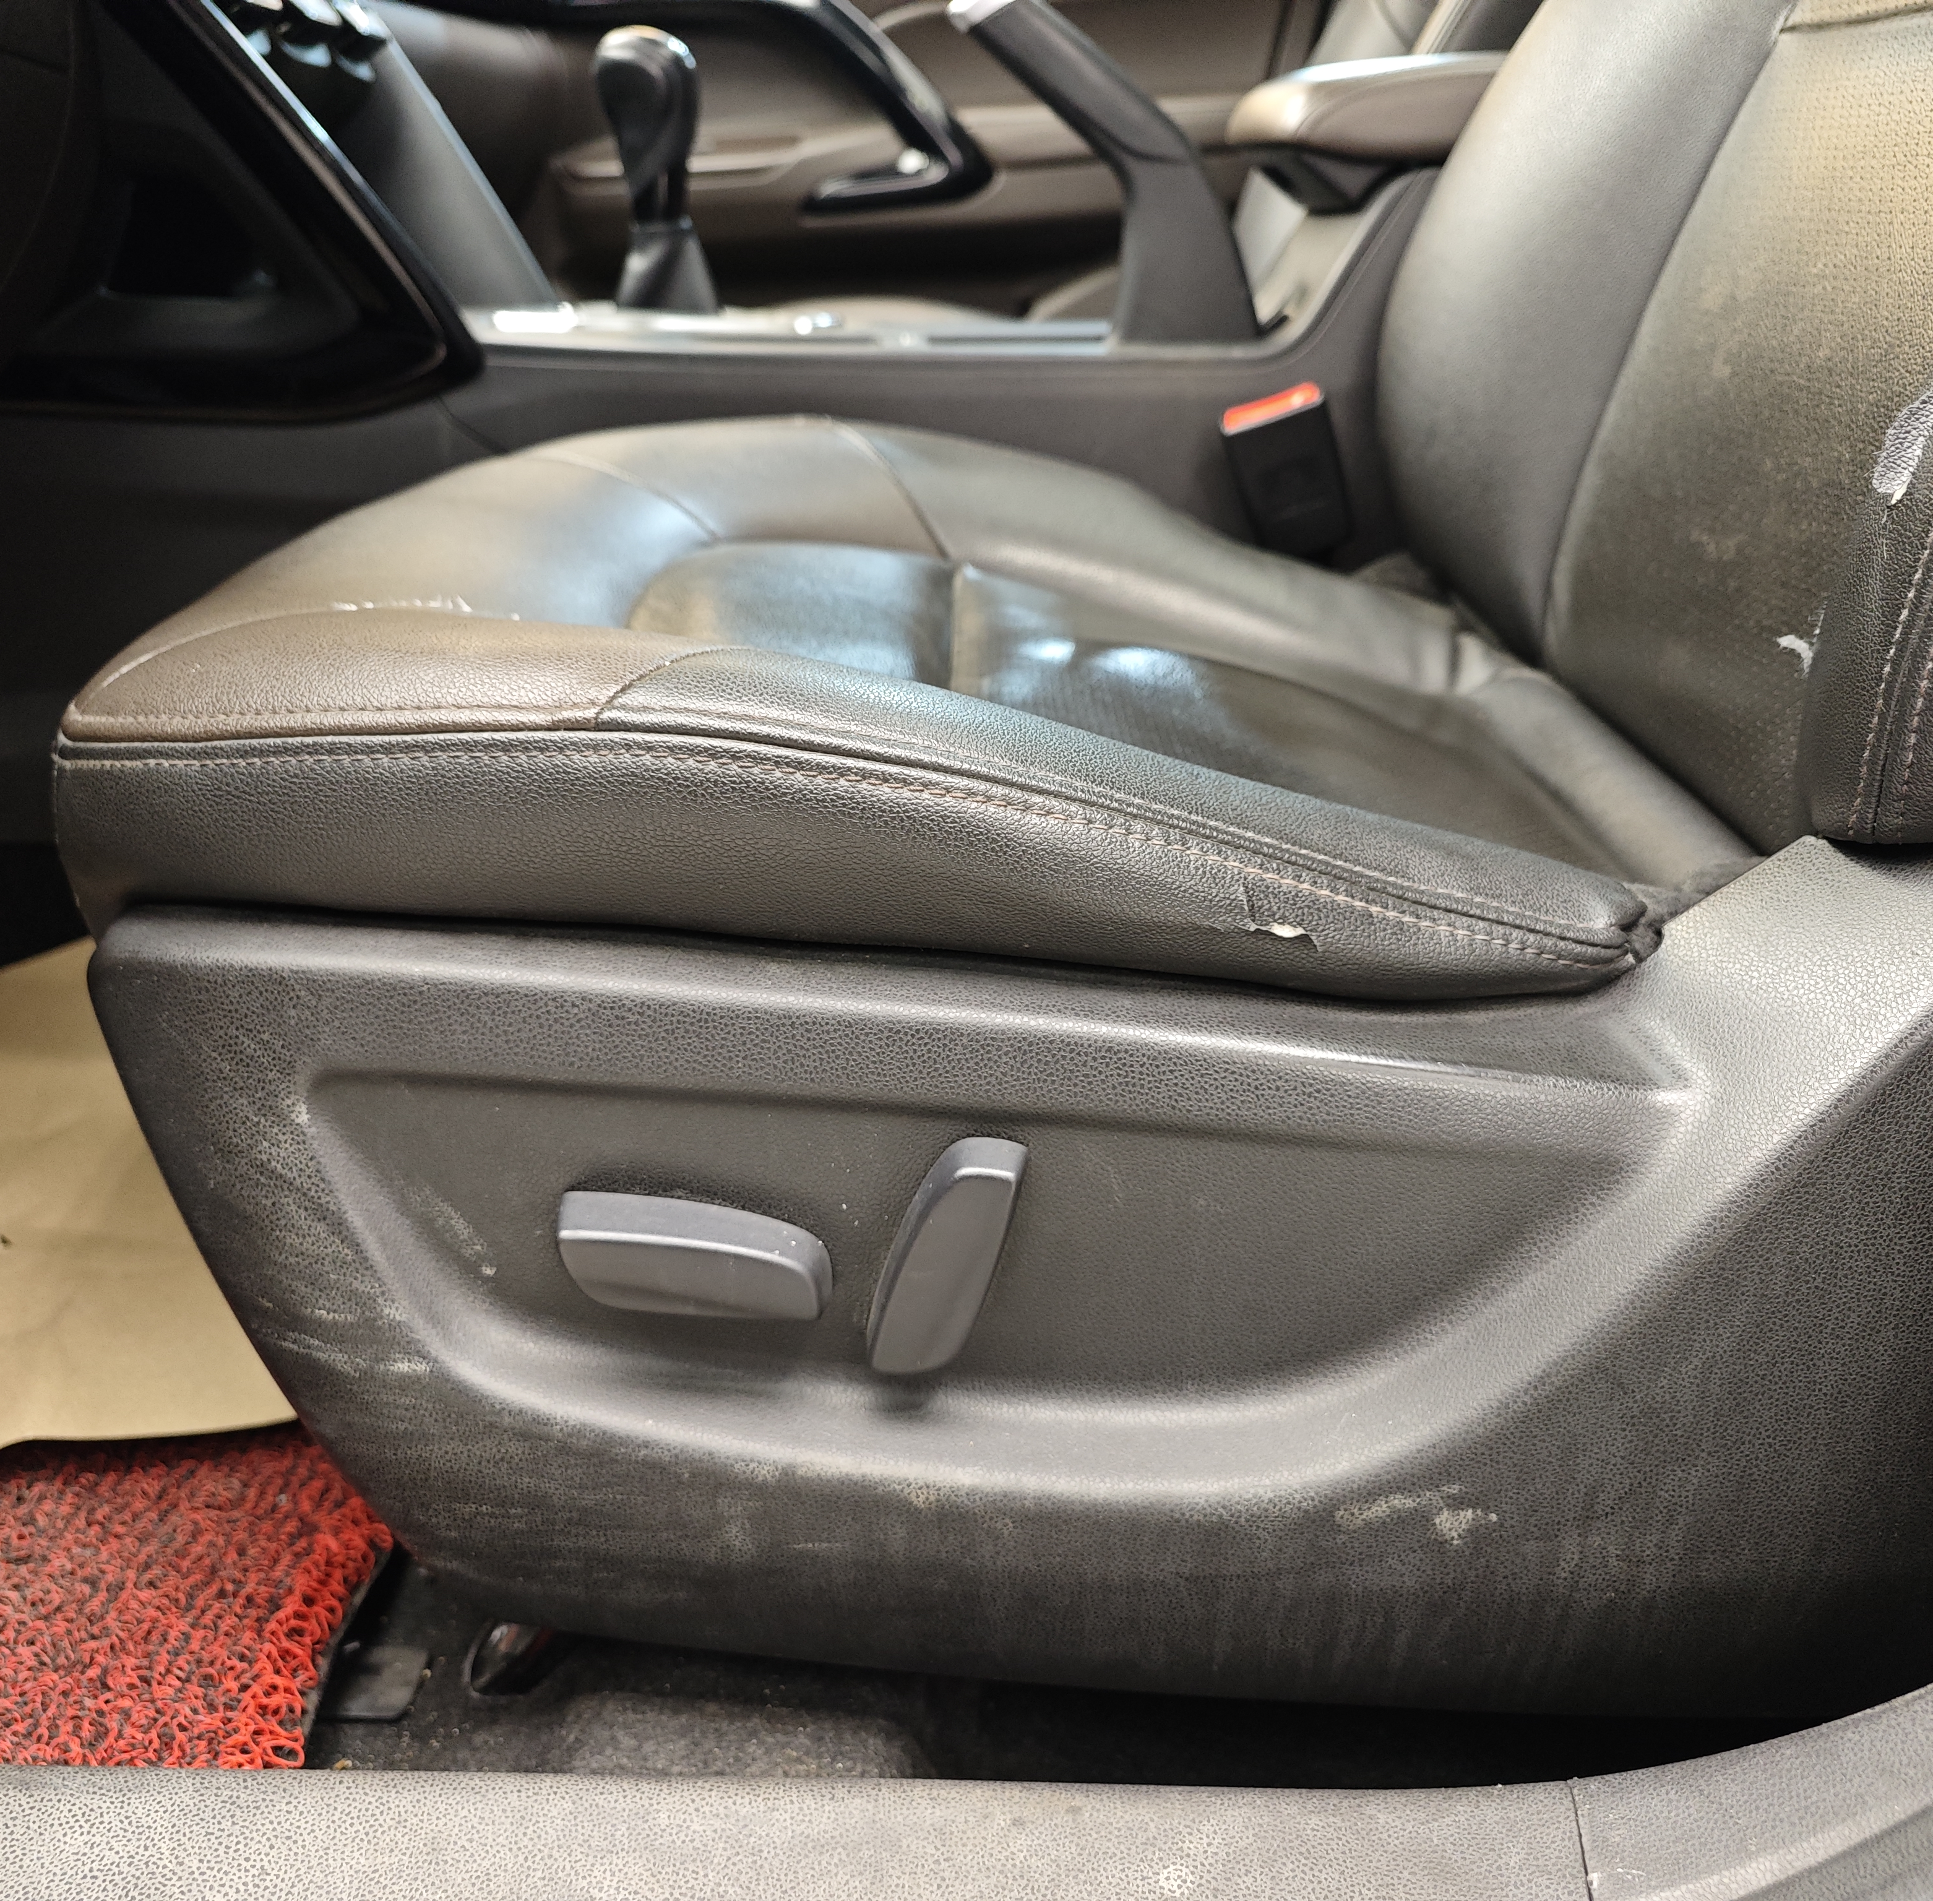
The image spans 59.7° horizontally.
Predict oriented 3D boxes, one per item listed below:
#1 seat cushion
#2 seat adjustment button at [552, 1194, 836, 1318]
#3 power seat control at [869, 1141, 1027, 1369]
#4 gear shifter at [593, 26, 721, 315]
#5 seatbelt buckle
[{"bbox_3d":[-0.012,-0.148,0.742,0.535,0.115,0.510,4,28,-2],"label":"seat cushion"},{"bbox_3d":[-0.092,0.106,0.572,0.088,0.028,0.023,5,16,-1],"label":"seat adjustment button"},{"bbox_3d":[-0.006,0.105,0.572,0.032,0.084,0.023,23,15,-6],"label":"power seat control"},{"bbox_3d":[-0.180,-0.457,0.992,0.065,0.153,0.055,0,28,0],"label":"gear shifter"},{"bbox_3d":[0.179,-0.269,0.950,0.056,0.078,0.024,-16,35,9],"label":"seatbelt buckle"}]

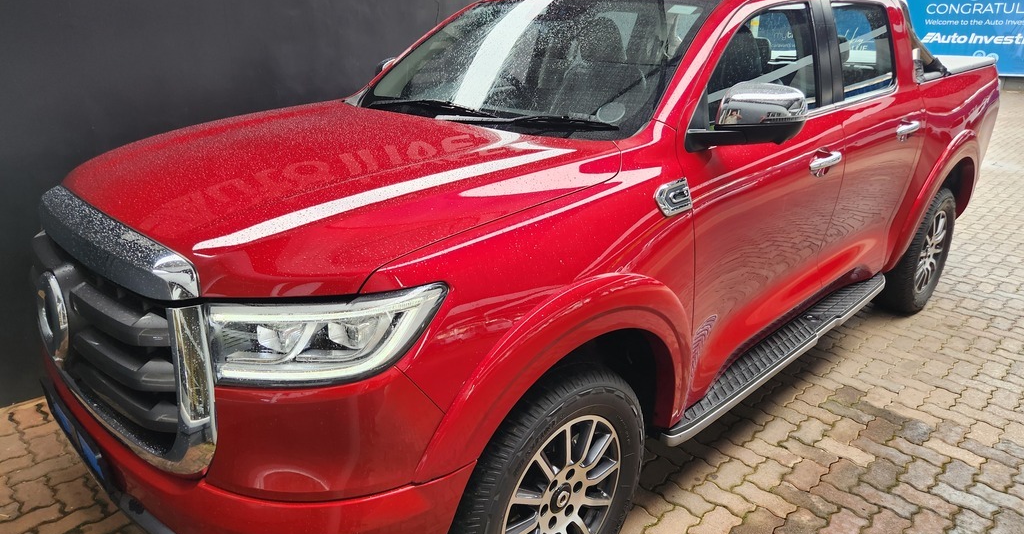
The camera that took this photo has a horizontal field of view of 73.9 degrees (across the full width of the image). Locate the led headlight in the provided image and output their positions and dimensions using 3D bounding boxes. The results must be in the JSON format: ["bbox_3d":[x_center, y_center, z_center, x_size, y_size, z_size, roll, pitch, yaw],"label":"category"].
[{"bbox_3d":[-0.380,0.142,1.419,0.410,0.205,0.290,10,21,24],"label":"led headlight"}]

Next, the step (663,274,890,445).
[{"bbox_3d":[1.181,0.333,2.921,2.000,0.085,0.190,-17,26,-41],"label":"step"}]

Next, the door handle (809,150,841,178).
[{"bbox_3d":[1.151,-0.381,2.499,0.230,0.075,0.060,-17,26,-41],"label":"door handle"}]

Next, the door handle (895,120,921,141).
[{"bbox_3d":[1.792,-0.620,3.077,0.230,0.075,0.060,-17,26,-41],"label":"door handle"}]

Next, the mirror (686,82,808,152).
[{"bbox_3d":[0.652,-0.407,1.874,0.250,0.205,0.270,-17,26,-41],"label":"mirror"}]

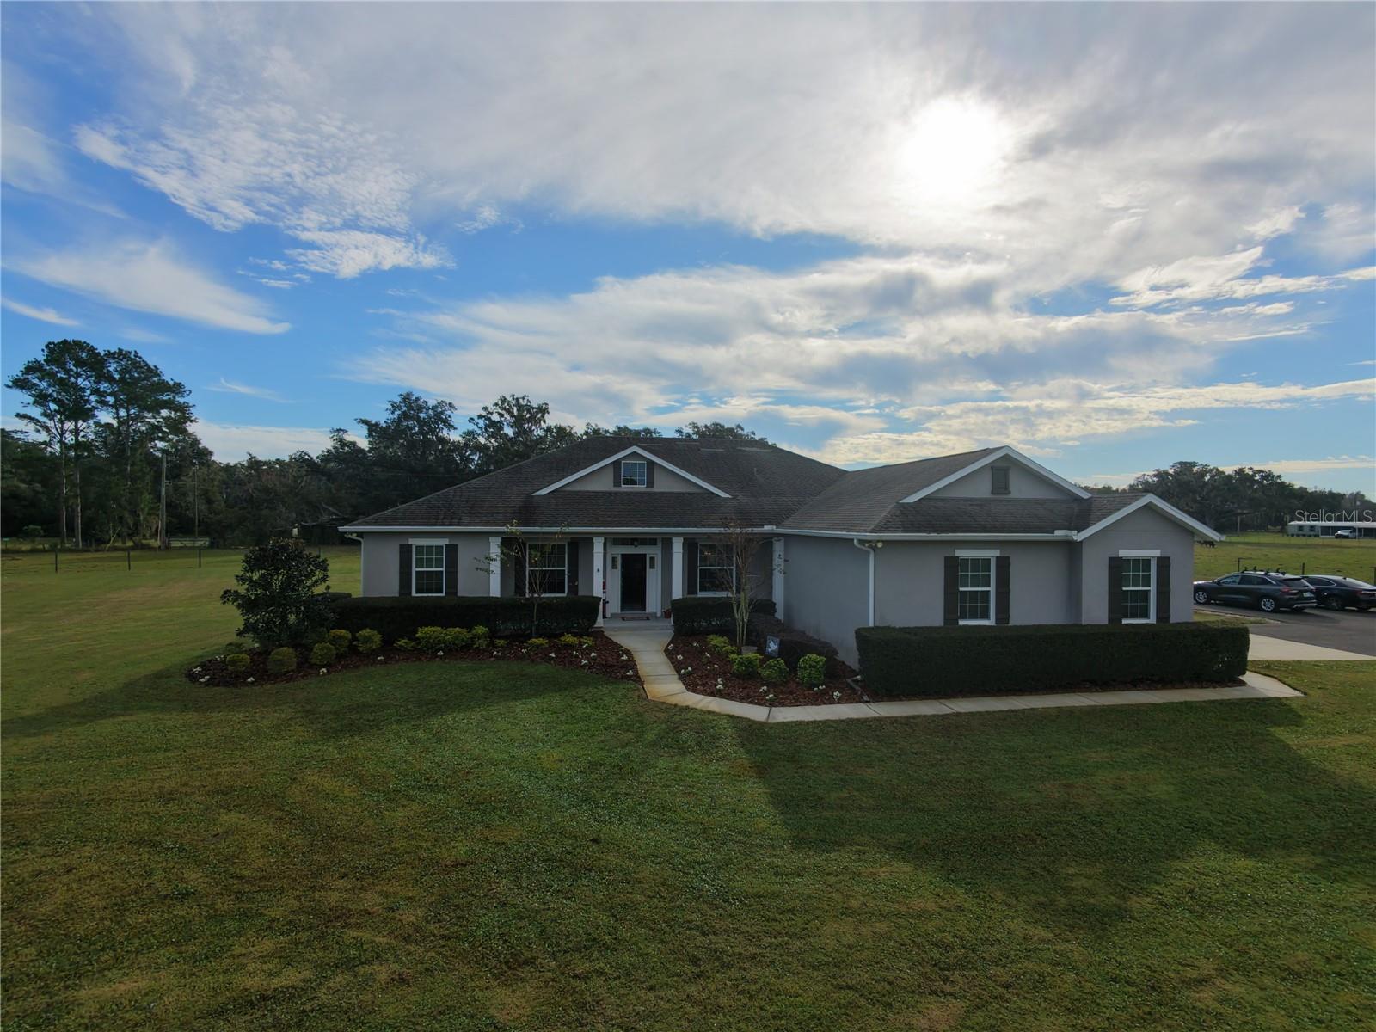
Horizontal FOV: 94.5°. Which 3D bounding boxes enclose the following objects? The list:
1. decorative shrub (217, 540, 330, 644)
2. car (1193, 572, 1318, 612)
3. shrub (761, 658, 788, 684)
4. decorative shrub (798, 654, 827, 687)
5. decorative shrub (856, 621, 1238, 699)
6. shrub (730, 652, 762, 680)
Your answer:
[{"bbox_3d":[-11.536,2.093,17.872,2.750,2.930,2.700,1,0,-10],"label":"decorative shrub"},{"bbox_3d":[24.883,3.271,28.387,1.880,1.590,4.650,1,0,-12],"label":"car"},{"bbox_3d":[1.932,3.431,14.169,0.620,0.480,0.600,1,0,-10],"label":"shrub"},{"bbox_3d":[2.719,3.361,13.896,0.670,0.620,0.650,1,0,-10],"label":"decorative shrub"},{"bbox_3d":[8.407,3.167,14.475,9.250,1.190,1.150,1,0,-10],"label":"decorative shrub"},{"bbox_3d":[1.345,3.401,14.540,0.700,0.520,0.650,1,0,0],"label":"shrub"}]

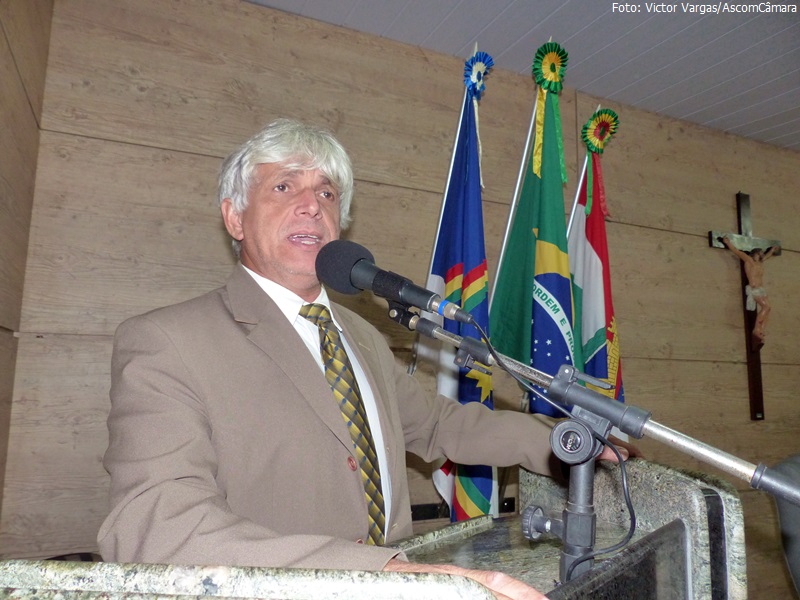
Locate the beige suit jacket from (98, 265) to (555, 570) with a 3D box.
[{"bbox_3d":[-0.025,0.305,0.920,0.790,0.730,0.460,8,-11,-44],"label":"beige suit jacket"}]

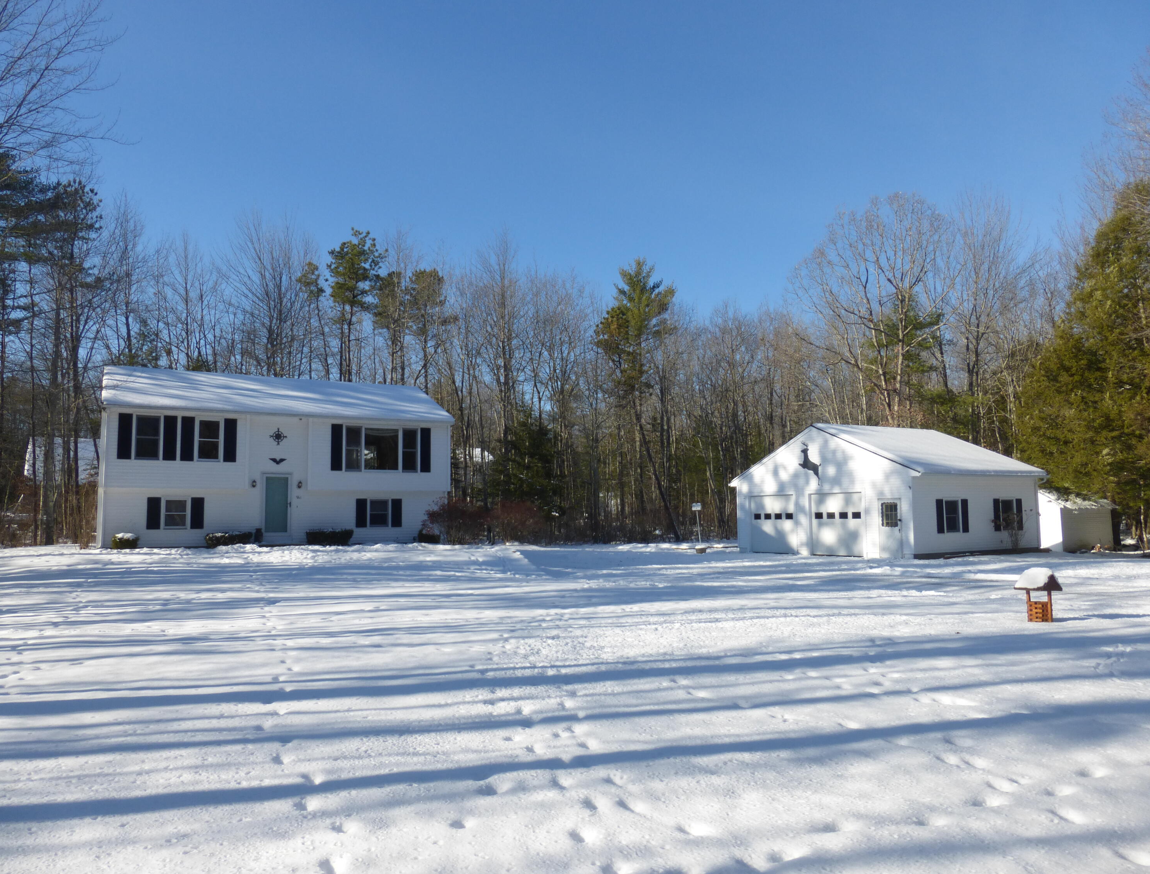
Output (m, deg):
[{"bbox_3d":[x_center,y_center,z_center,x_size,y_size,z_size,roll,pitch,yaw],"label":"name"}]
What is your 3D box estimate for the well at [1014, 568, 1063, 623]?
[{"bbox_3d":[7.115,2.410,12.400,0.506,0.815,0.432,2,-6,-26],"label":"well"}]

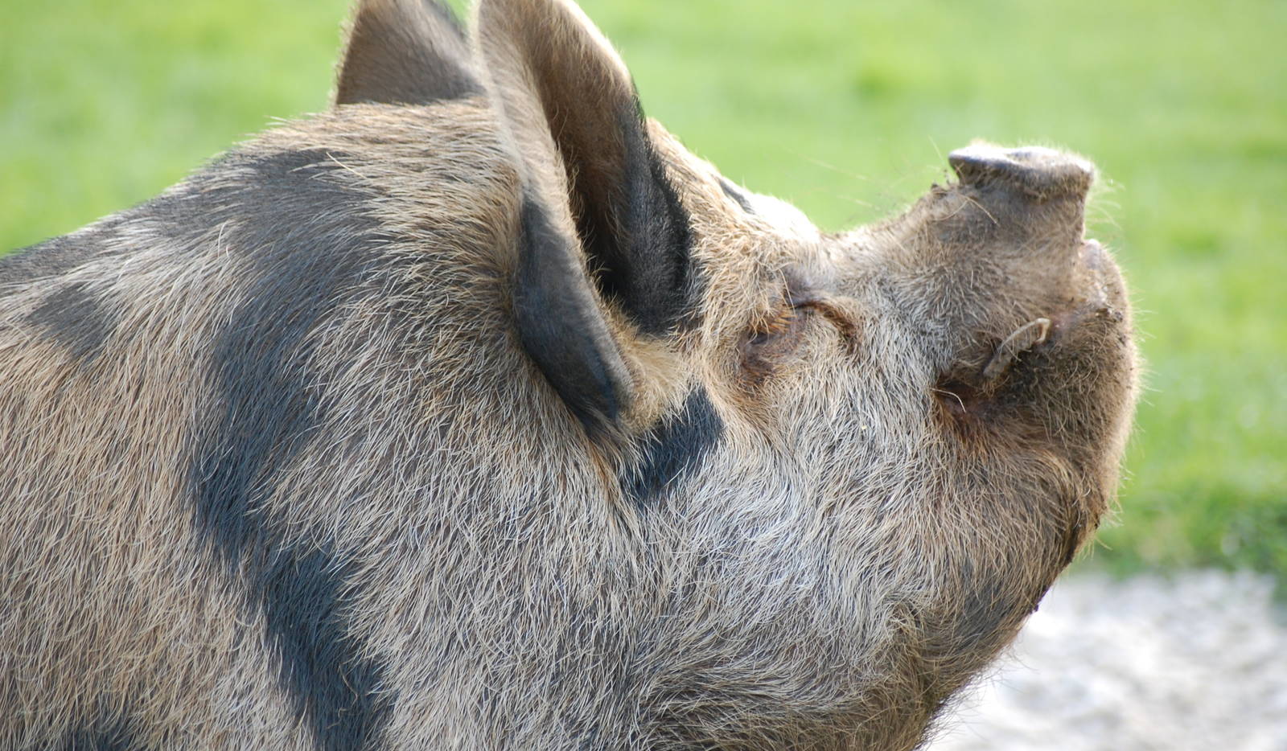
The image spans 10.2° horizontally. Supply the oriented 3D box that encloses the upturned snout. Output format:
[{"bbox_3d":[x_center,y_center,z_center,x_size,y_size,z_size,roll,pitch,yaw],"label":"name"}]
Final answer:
[{"bbox_3d":[0.178,-0.095,3.400,0.066,0.021,0.082,6,8,-7],"label":"upturned snout"}]

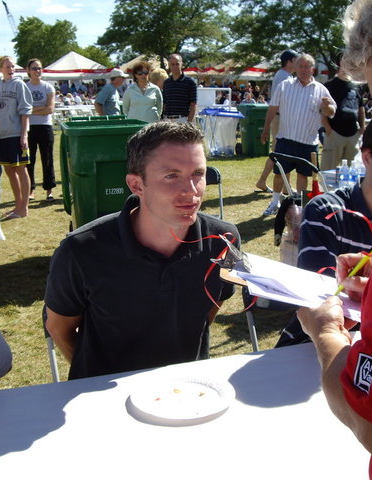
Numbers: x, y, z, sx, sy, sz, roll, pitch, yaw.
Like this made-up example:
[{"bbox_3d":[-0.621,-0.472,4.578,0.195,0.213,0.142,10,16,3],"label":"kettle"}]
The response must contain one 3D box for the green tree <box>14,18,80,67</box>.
[{"bbox_3d":[-12.506,-16.262,62.987,6.400,8.000,6.200,0,12,0],"label":"green tree"}]

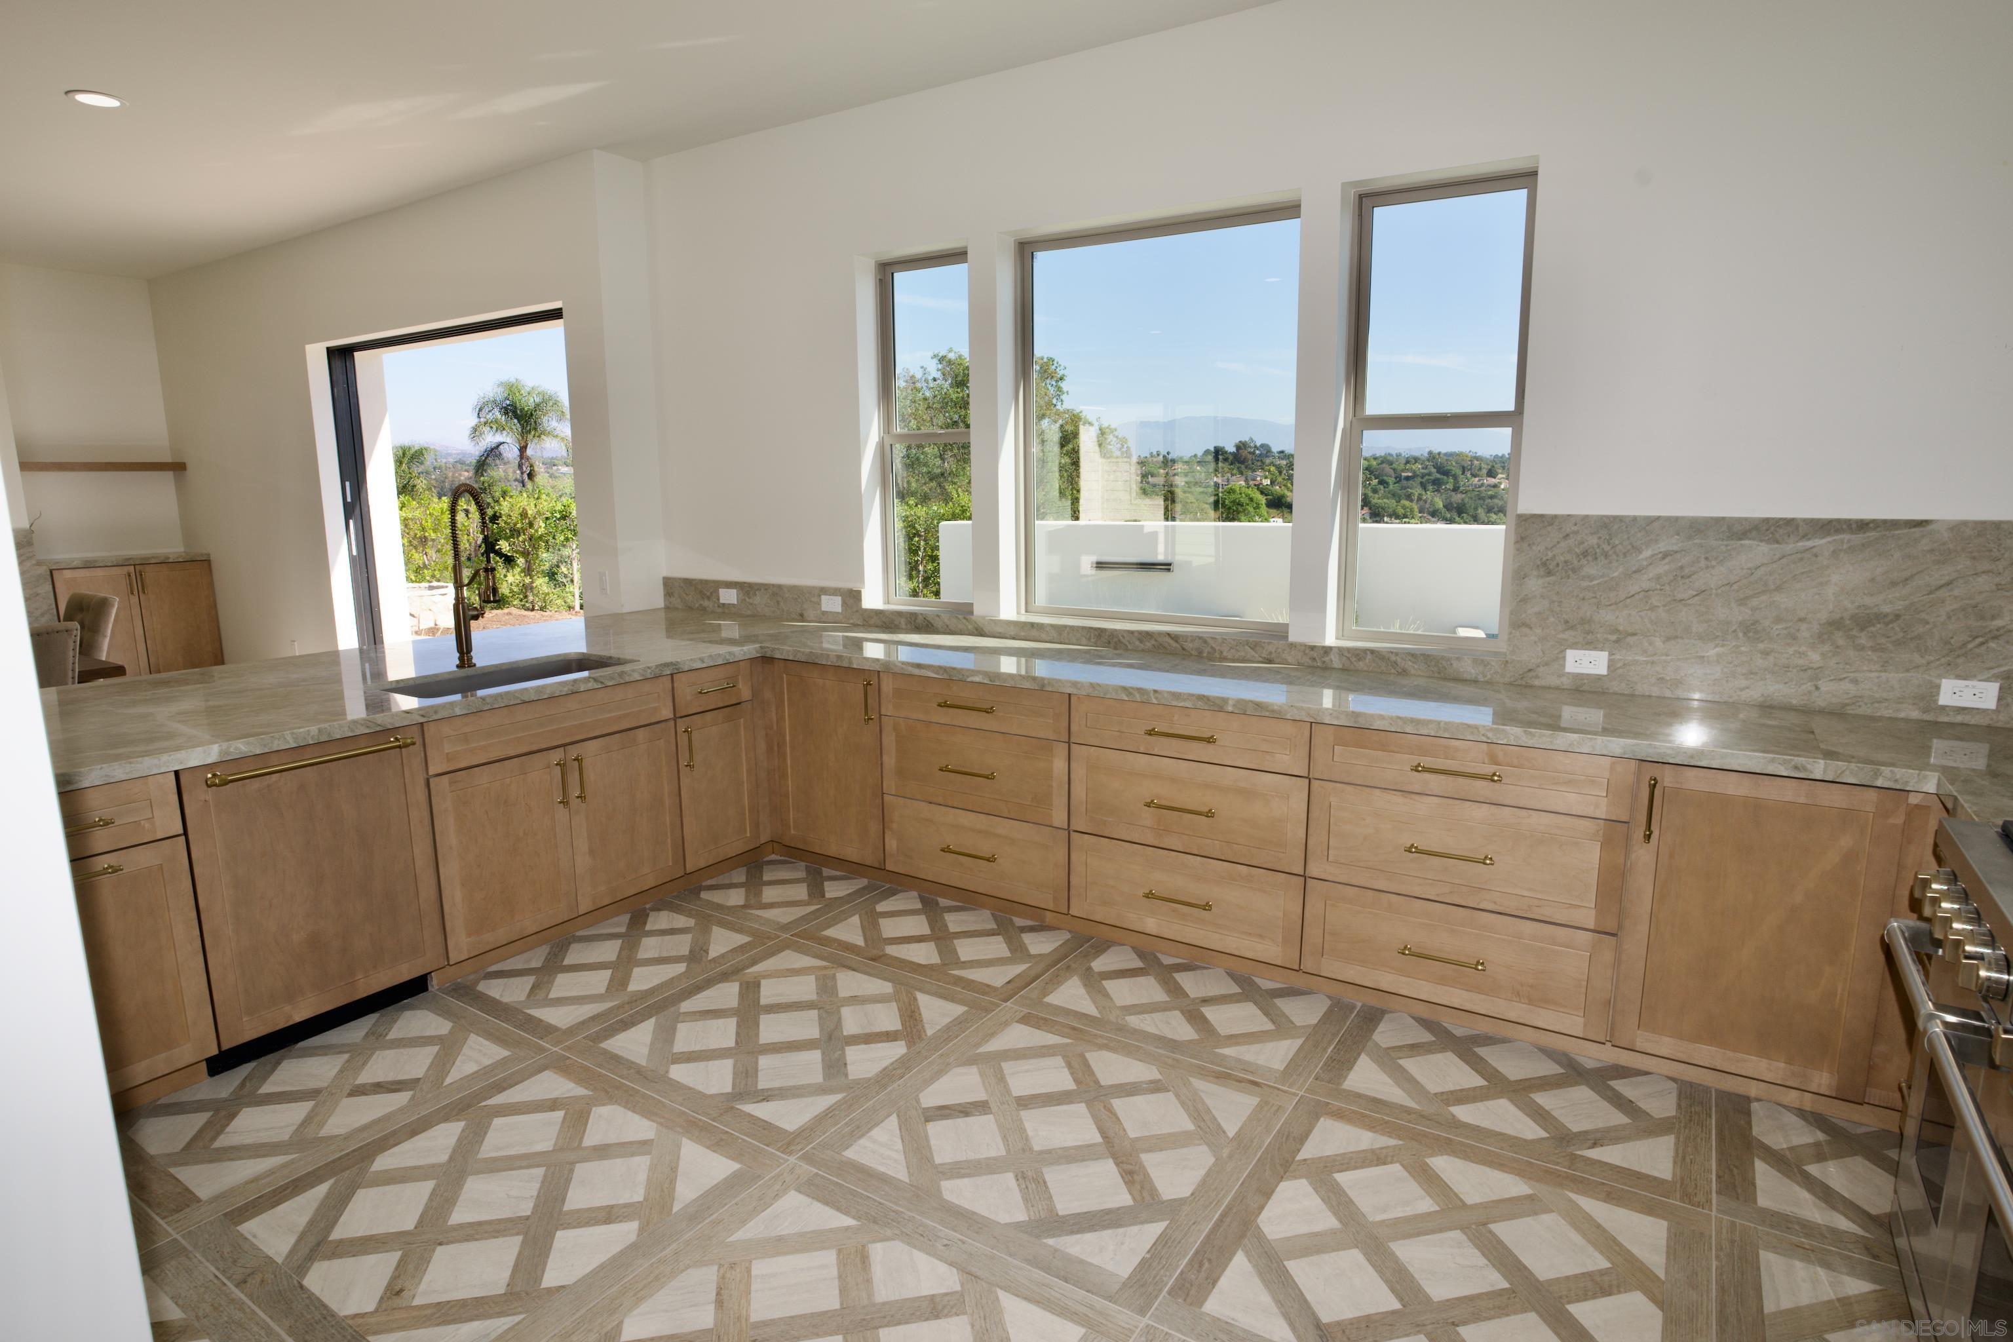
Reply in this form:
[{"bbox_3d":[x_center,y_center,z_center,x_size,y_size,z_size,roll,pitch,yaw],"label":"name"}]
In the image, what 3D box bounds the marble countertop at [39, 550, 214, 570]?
[{"bbox_3d":[-6.433,-0.801,7.732,0.464,0.055,0.943,6,12,33],"label":"marble countertop"}]

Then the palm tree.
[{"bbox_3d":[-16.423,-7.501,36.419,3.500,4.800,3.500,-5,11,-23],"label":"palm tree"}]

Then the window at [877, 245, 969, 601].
[{"bbox_3d":[-0.301,-1.027,4.688,0.605,1.512,0.100,6,12,33],"label":"window"}]

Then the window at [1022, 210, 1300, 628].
[{"bbox_3d":[0.575,-0.933,4.122,1.220,1.512,0.100,6,12,33],"label":"window"}]

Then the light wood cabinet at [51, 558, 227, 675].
[{"bbox_3d":[-6.435,-0.285,7.827,0.449,0.998,0.933,6,12,33],"label":"light wood cabinet"}]

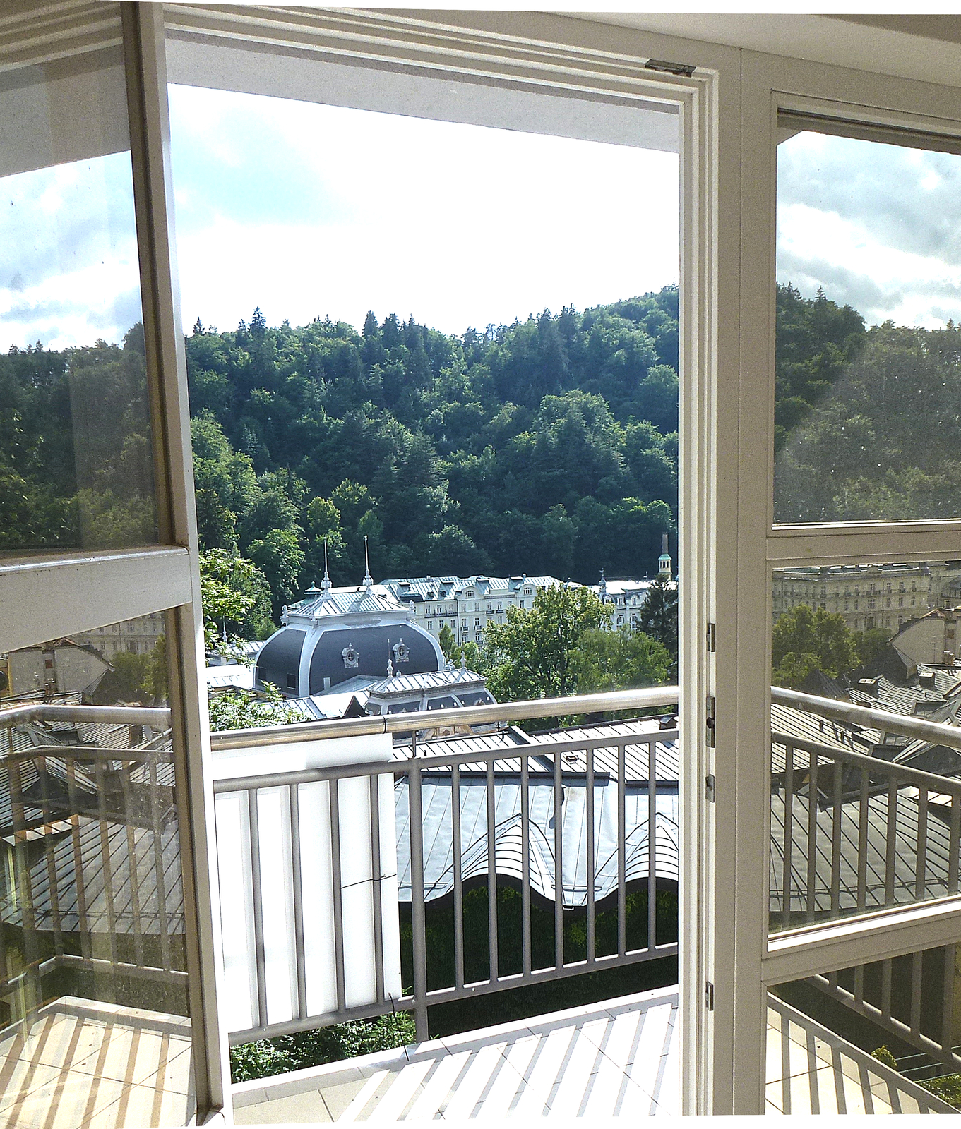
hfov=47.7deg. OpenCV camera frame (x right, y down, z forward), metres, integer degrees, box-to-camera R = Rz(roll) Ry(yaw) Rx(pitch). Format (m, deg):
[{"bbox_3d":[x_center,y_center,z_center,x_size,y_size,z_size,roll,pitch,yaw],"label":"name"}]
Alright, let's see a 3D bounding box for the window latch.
[{"bbox_3d":[0.290,-0.757,1.654,0.083,0.016,0.028,-3,6,-24],"label":"window latch"}]

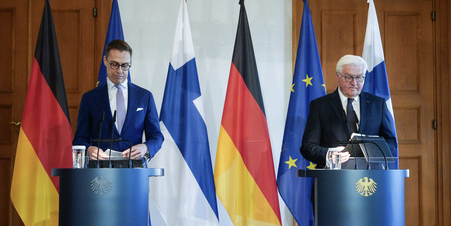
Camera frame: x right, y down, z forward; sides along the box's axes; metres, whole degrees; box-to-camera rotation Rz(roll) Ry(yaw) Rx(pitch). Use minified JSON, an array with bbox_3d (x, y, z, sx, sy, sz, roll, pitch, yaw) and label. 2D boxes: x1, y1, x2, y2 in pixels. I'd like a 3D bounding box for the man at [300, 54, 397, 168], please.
[{"bbox_3d":[0.681,0.523,4.195,0.560,1.723,0.460,0,-4,-1],"label":"man"}]

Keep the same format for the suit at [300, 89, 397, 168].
[{"bbox_3d":[0.684,0.267,4.232,0.560,0.820,0.420,0,-4,-1],"label":"suit"}]

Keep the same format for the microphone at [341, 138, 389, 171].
[{"bbox_3d":[0.744,0.213,4.075,0.250,0.174,0.140,0,-4,0],"label":"microphone"}]

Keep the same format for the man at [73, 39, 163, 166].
[{"bbox_3d":[-0.595,0.482,4.218,0.520,1.809,0.420,0,-4,-6],"label":"man"}]

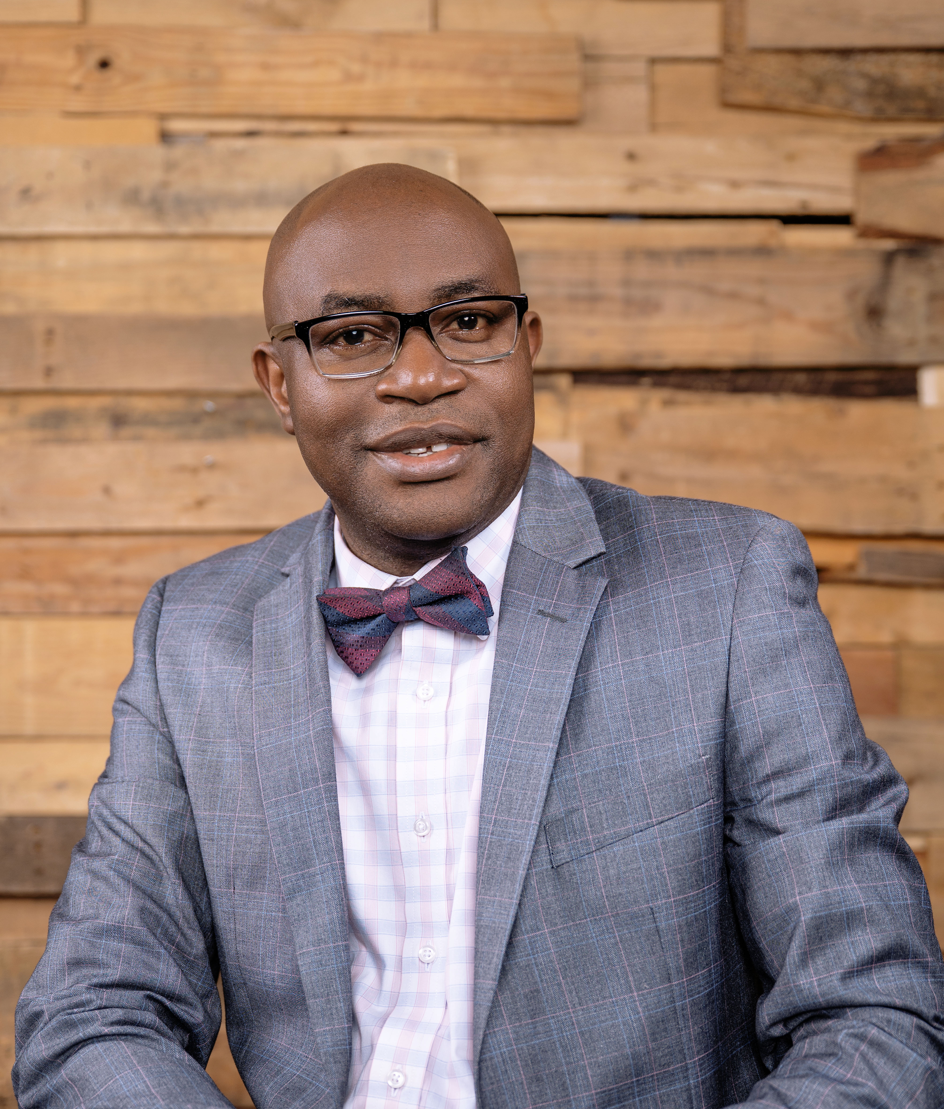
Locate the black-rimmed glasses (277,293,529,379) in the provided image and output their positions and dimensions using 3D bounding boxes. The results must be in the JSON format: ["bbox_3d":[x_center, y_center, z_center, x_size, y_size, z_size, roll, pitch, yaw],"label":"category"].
[{"bbox_3d":[-0.041,-0.128,1.050,0.143,0.045,0.142,-8,6,-7],"label":"black-rimmed glasses"}]

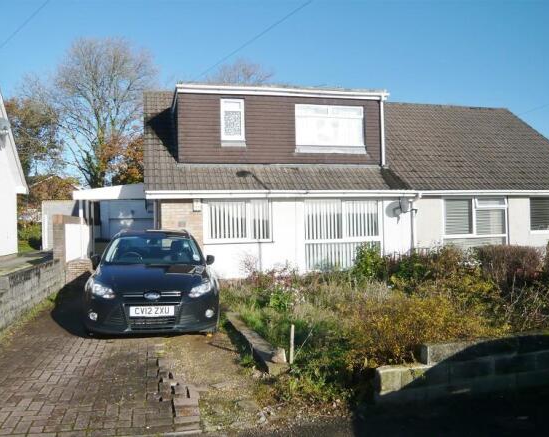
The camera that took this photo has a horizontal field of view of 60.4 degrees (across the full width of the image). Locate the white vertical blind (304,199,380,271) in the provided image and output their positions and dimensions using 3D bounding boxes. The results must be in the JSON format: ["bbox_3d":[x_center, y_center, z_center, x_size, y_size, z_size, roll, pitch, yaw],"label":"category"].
[{"bbox_3d":[1.857,0.463,12.887,2.181,1.966,0.100,-1,-1,-12],"label":"white vertical blind"}]

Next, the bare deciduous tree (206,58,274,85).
[{"bbox_3d":[-2.233,-4.485,31.936,6.000,12.751,6.000,-1,-1,-12],"label":"bare deciduous tree"}]

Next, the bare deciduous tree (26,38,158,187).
[{"bbox_3d":[-10.342,-4.144,26.938,7.559,12.330,7.559,-1,-1,-12],"label":"bare deciduous tree"}]

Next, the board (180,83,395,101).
[{"bbox_3d":[0.379,-3.503,13.140,6.095,0.263,0.120,-1,-1,-12],"label":"board"}]

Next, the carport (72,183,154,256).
[{"bbox_3d":[-5.454,0.371,17.029,2.654,2.885,4.000,-1,-1,-12],"label":"carport"}]

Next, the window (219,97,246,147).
[{"bbox_3d":[-1.142,-2.640,12.997,0.693,1.313,0.120,-1,-1,-12],"label":"window"}]

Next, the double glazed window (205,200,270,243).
[{"bbox_3d":[-0.920,0.058,12.281,1.639,1.028,0.100,-1,-1,-12],"label":"double glazed window"}]

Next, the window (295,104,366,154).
[{"bbox_3d":[1.619,-2.693,13.688,2.031,1.150,0.090,-1,-1,-12],"label":"window"}]

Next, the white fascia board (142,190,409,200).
[{"bbox_3d":[0.379,-0.626,12.117,7.113,0.184,0.120,-1,-1,-12],"label":"white fascia board"}]

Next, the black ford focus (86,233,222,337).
[{"bbox_3d":[-2.009,0.901,7.967,1.920,1.500,4.550,-1,-2,-13],"label":"black ford focus"}]

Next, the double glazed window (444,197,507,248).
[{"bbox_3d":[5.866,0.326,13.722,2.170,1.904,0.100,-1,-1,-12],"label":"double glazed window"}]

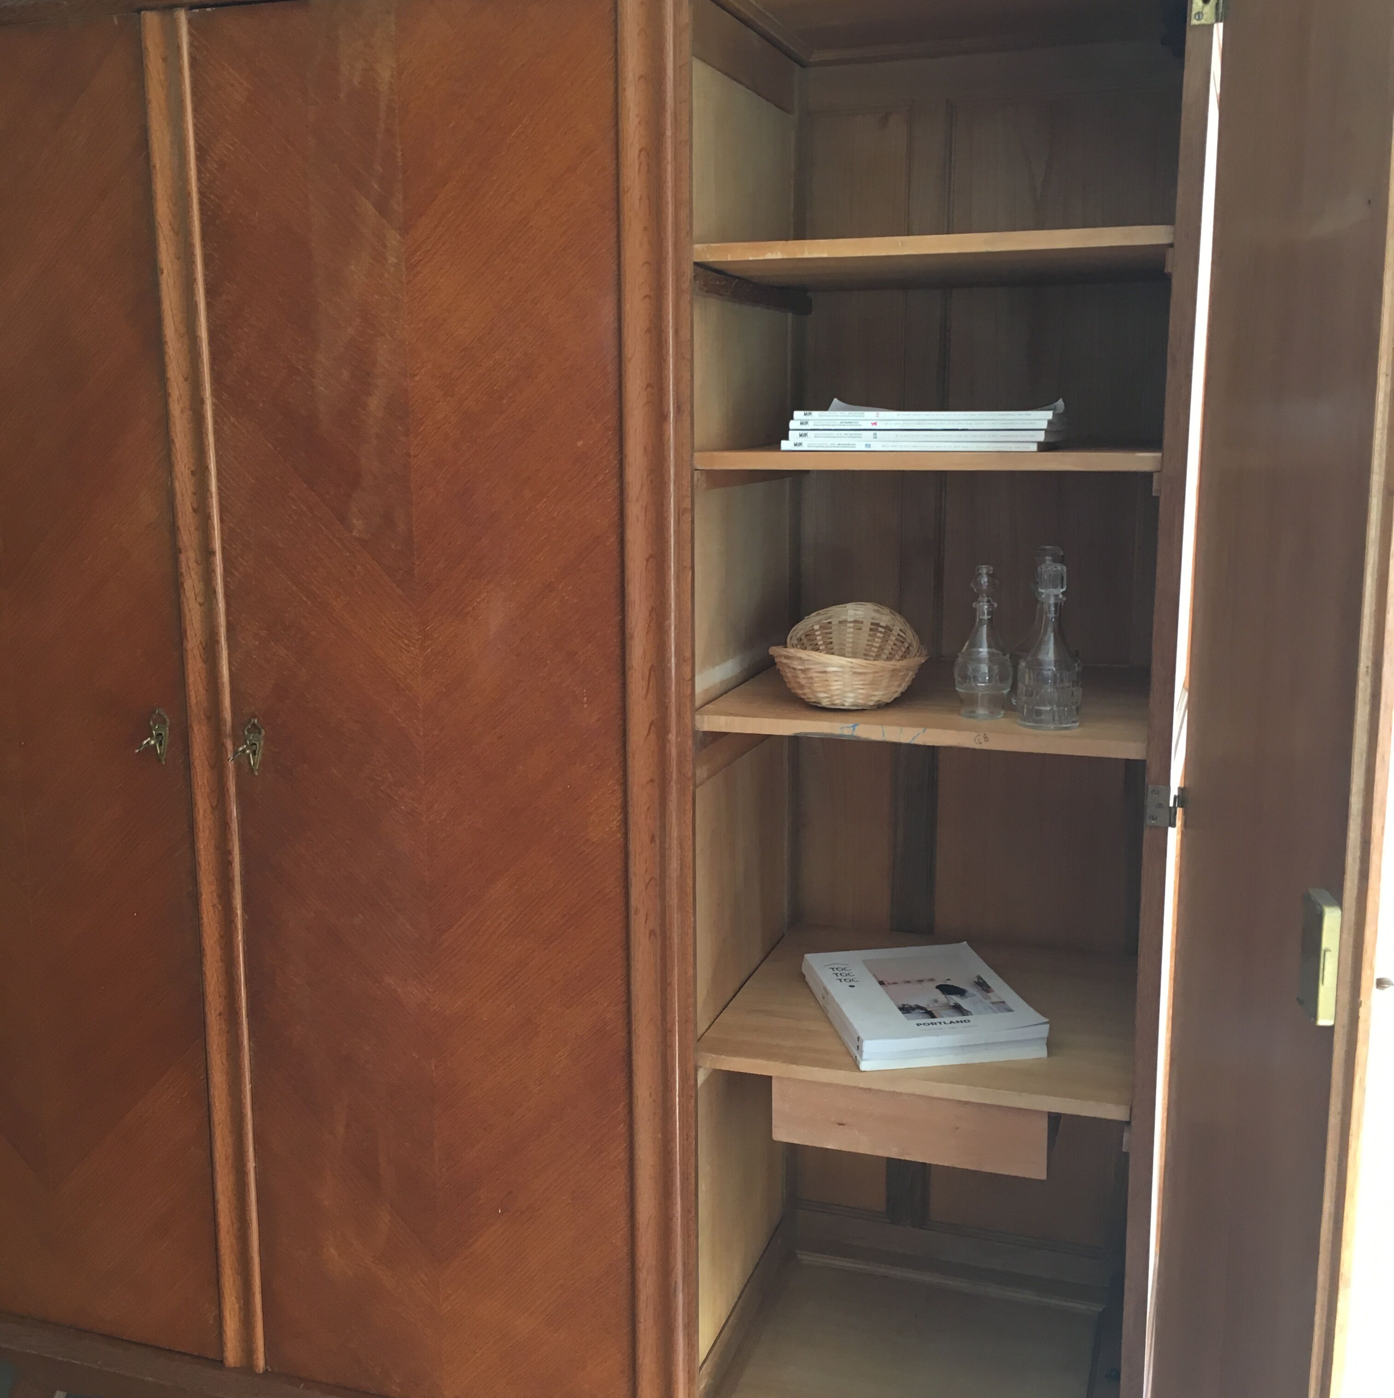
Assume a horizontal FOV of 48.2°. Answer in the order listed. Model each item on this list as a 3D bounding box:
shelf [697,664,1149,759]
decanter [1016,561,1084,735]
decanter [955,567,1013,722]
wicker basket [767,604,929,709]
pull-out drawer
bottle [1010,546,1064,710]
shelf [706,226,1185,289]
[{"bbox_3d":[0.315,-0.001,1.972,0.520,0.018,0.492,3,11,18],"label":"shelf"},{"bbox_3d":[0.401,-0.062,1.748,0.073,0.183,0.073,3,11,18],"label":"decanter"},{"bbox_3d":[0.334,-0.068,1.801,0.067,0.176,0.067,3,11,18],"label":"decanter"},{"bbox_3d":[0.188,-0.054,1.891,0.190,0.117,0.182,3,11,18],"label":"wicker basket"},{"bbox_3d":[0.314,0.465,2.030,0.327,0.088,0.425,3,11,18],"label":"pull-out drawer"},{"bbox_3d":[0.420,-0.087,1.852,0.083,0.194,0.083,3,11,18],"label":"bottle"},{"bbox_3d":[0.312,-0.523,1.875,0.520,0.018,0.492,3,11,18],"label":"shelf"}]

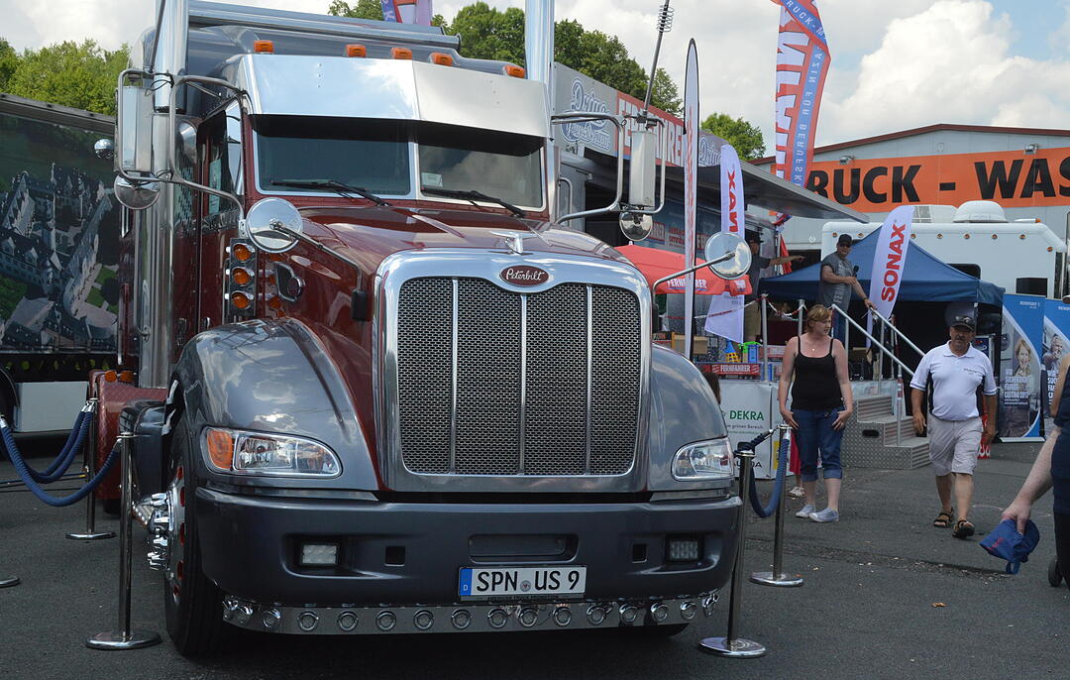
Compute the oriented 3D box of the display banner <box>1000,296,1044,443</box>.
[{"bbox_3d":[7.243,0.420,21.180,0.850,2.120,0.150,2,1,-25],"label":"display banner"}]

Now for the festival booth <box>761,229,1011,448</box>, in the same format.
[{"bbox_3d":[5.250,-0.150,21.029,3.000,3.100,3.000,3,1,24],"label":"festival booth"}]

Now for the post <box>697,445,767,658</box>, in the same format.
[{"bbox_3d":[0.953,0.981,6.661,0.317,0.955,0.317,4,0,-18],"label":"post"}]

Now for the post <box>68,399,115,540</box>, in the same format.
[{"bbox_3d":[-2.871,0.822,9.283,0.325,0.930,0.325,2,1,0],"label":"post"}]

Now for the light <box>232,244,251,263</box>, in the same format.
[{"bbox_3d":[-1.479,-0.440,7.200,0.090,0.090,0.070,2,1,-18],"label":"light"}]

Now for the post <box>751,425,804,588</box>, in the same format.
[{"bbox_3d":[1.490,0.997,8.642,0.317,0.945,0.317,2,0,0],"label":"post"}]

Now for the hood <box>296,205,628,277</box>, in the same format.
[{"bbox_3d":[-0.343,-0.470,6.646,1.320,0.430,2.150,2,1,-18],"label":"hood"}]

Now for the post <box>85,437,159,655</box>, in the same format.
[{"bbox_3d":[-1.831,0.888,6.412,0.317,0.945,0.317,2,0,-18],"label":"post"}]

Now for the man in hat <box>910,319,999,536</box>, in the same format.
[{"bbox_3d":[3.317,0.669,11.304,0.650,1.720,0.450,2,0,12],"label":"man in hat"}]

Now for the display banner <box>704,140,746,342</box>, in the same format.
[{"bbox_3d":[2.098,-1.057,15.600,0.650,2.200,0.060,1,1,-40],"label":"display banner"}]

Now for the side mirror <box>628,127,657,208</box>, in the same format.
[{"bbox_3d":[0.638,-1.007,8.420,0.180,0.460,0.110,2,0,-36],"label":"side mirror"}]

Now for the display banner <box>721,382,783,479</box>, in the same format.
[{"bbox_3d":[2.137,0.910,14.469,0.800,1.000,0.050,3,1,12],"label":"display banner"}]

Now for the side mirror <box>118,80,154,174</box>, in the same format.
[{"bbox_3d":[-2.112,-1.120,7.550,0.190,0.470,0.110,2,0,4],"label":"side mirror"}]

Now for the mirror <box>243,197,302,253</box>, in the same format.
[{"bbox_3d":[-1.009,-0.442,5.500,0.217,0.214,0.090,2,1,-9],"label":"mirror"}]

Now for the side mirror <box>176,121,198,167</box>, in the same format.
[{"bbox_3d":[-2.132,-1.194,8.700,0.160,0.290,0.100,2,0,-8],"label":"side mirror"}]

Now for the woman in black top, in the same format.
[{"bbox_3d":[2.267,0.588,11.505,0.600,1.730,0.360,3,1,20],"label":"woman in black top"}]

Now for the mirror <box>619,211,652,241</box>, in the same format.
[{"bbox_3d":[0.591,-0.681,8.300,0.220,0.220,0.080,2,1,-28],"label":"mirror"}]

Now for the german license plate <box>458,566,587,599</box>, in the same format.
[{"bbox_3d":[-0.044,0.949,5.610,0.520,0.110,0.015,2,-6,-18],"label":"german license plate"}]

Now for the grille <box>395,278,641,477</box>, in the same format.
[{"bbox_3d":[-0.071,0.147,5.745,1.010,0.800,0.100,2,-3,-18],"label":"grille"}]

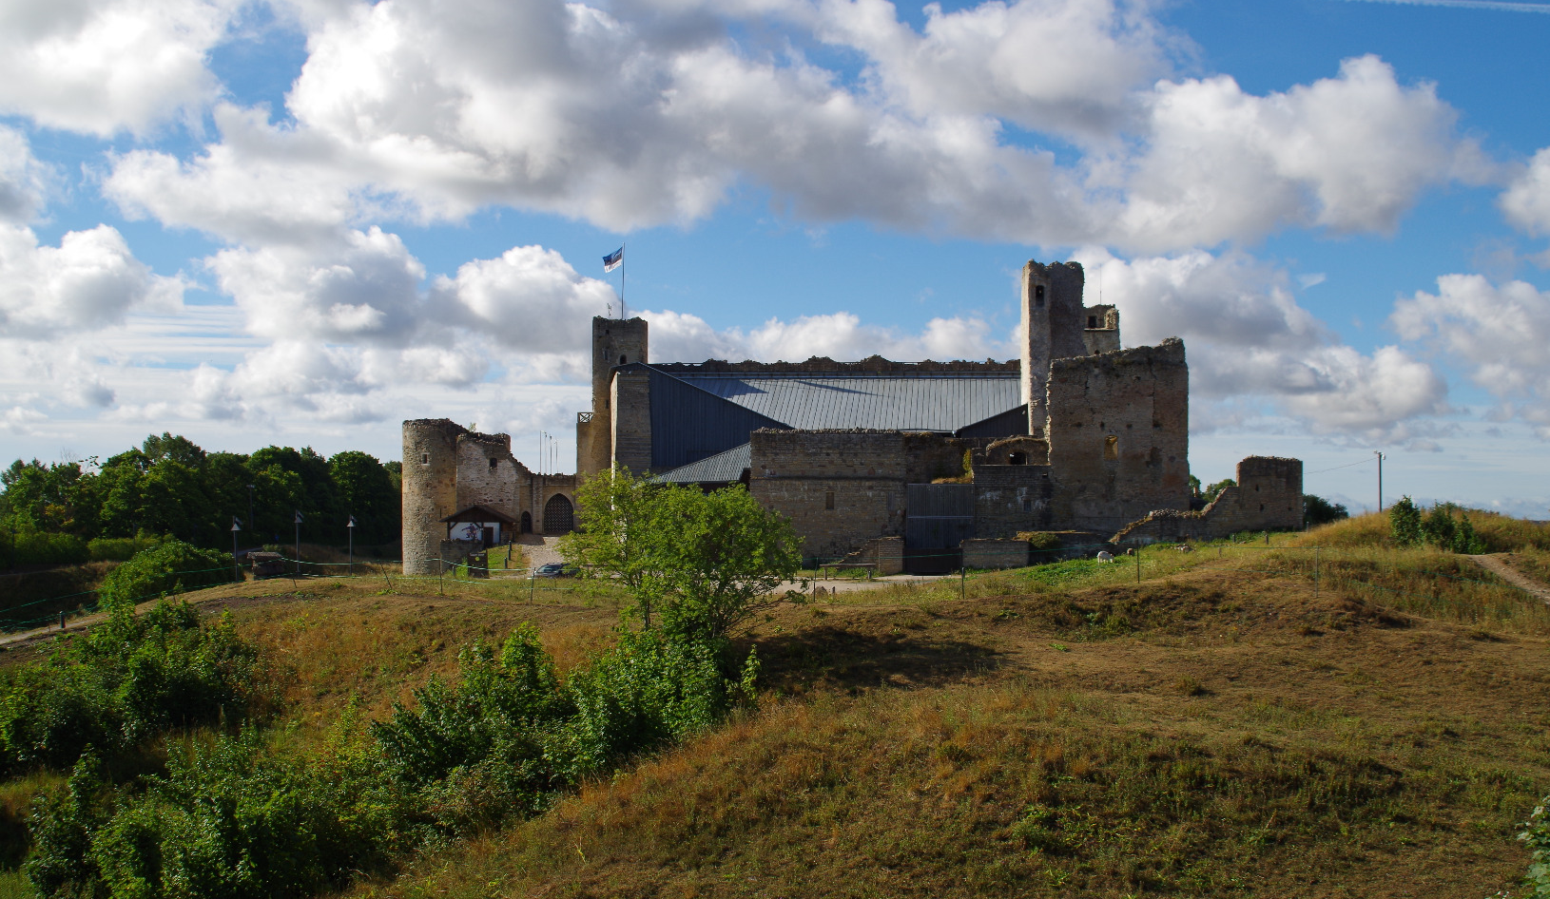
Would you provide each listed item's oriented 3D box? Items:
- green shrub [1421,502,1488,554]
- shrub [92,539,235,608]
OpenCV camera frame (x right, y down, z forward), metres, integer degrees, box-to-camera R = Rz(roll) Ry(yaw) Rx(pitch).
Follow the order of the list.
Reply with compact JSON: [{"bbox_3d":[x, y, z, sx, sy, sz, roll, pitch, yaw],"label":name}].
[{"bbox_3d":[24.089,2.792,64.000,2.362,1.847,2.000,0,-2,0],"label":"green shrub"},{"bbox_3d":[-26.089,5.297,77.000,5.734,2.998,4.800,0,-2,0],"label":"shrub"}]

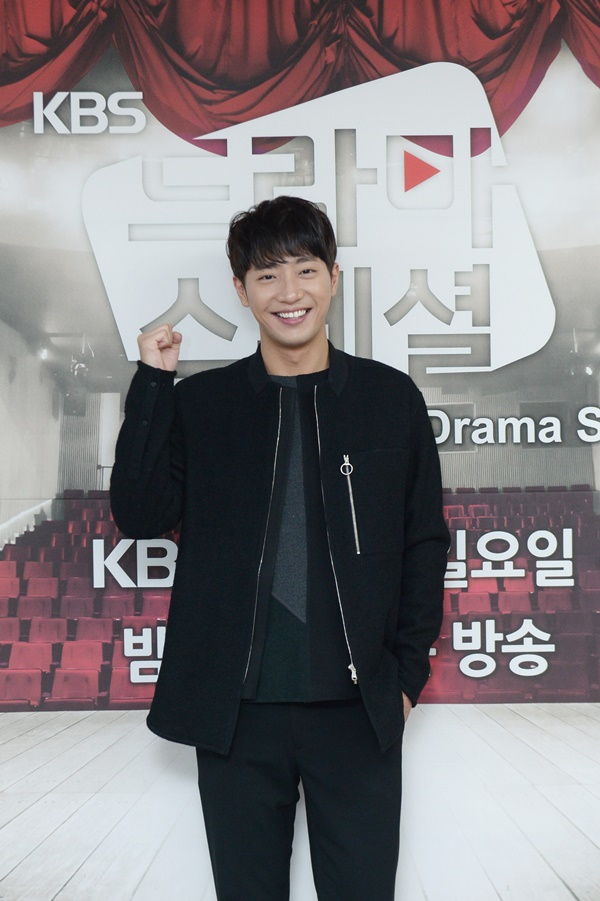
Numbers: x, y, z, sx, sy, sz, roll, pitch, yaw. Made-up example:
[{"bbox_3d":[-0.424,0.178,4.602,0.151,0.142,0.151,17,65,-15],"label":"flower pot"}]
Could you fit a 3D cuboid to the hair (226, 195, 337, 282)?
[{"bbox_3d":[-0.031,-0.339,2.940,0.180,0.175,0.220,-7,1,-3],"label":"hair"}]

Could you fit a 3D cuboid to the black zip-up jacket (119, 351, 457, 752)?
[{"bbox_3d":[-0.034,0.163,2.900,0.560,0.690,0.350,0,1,-3],"label":"black zip-up jacket"}]

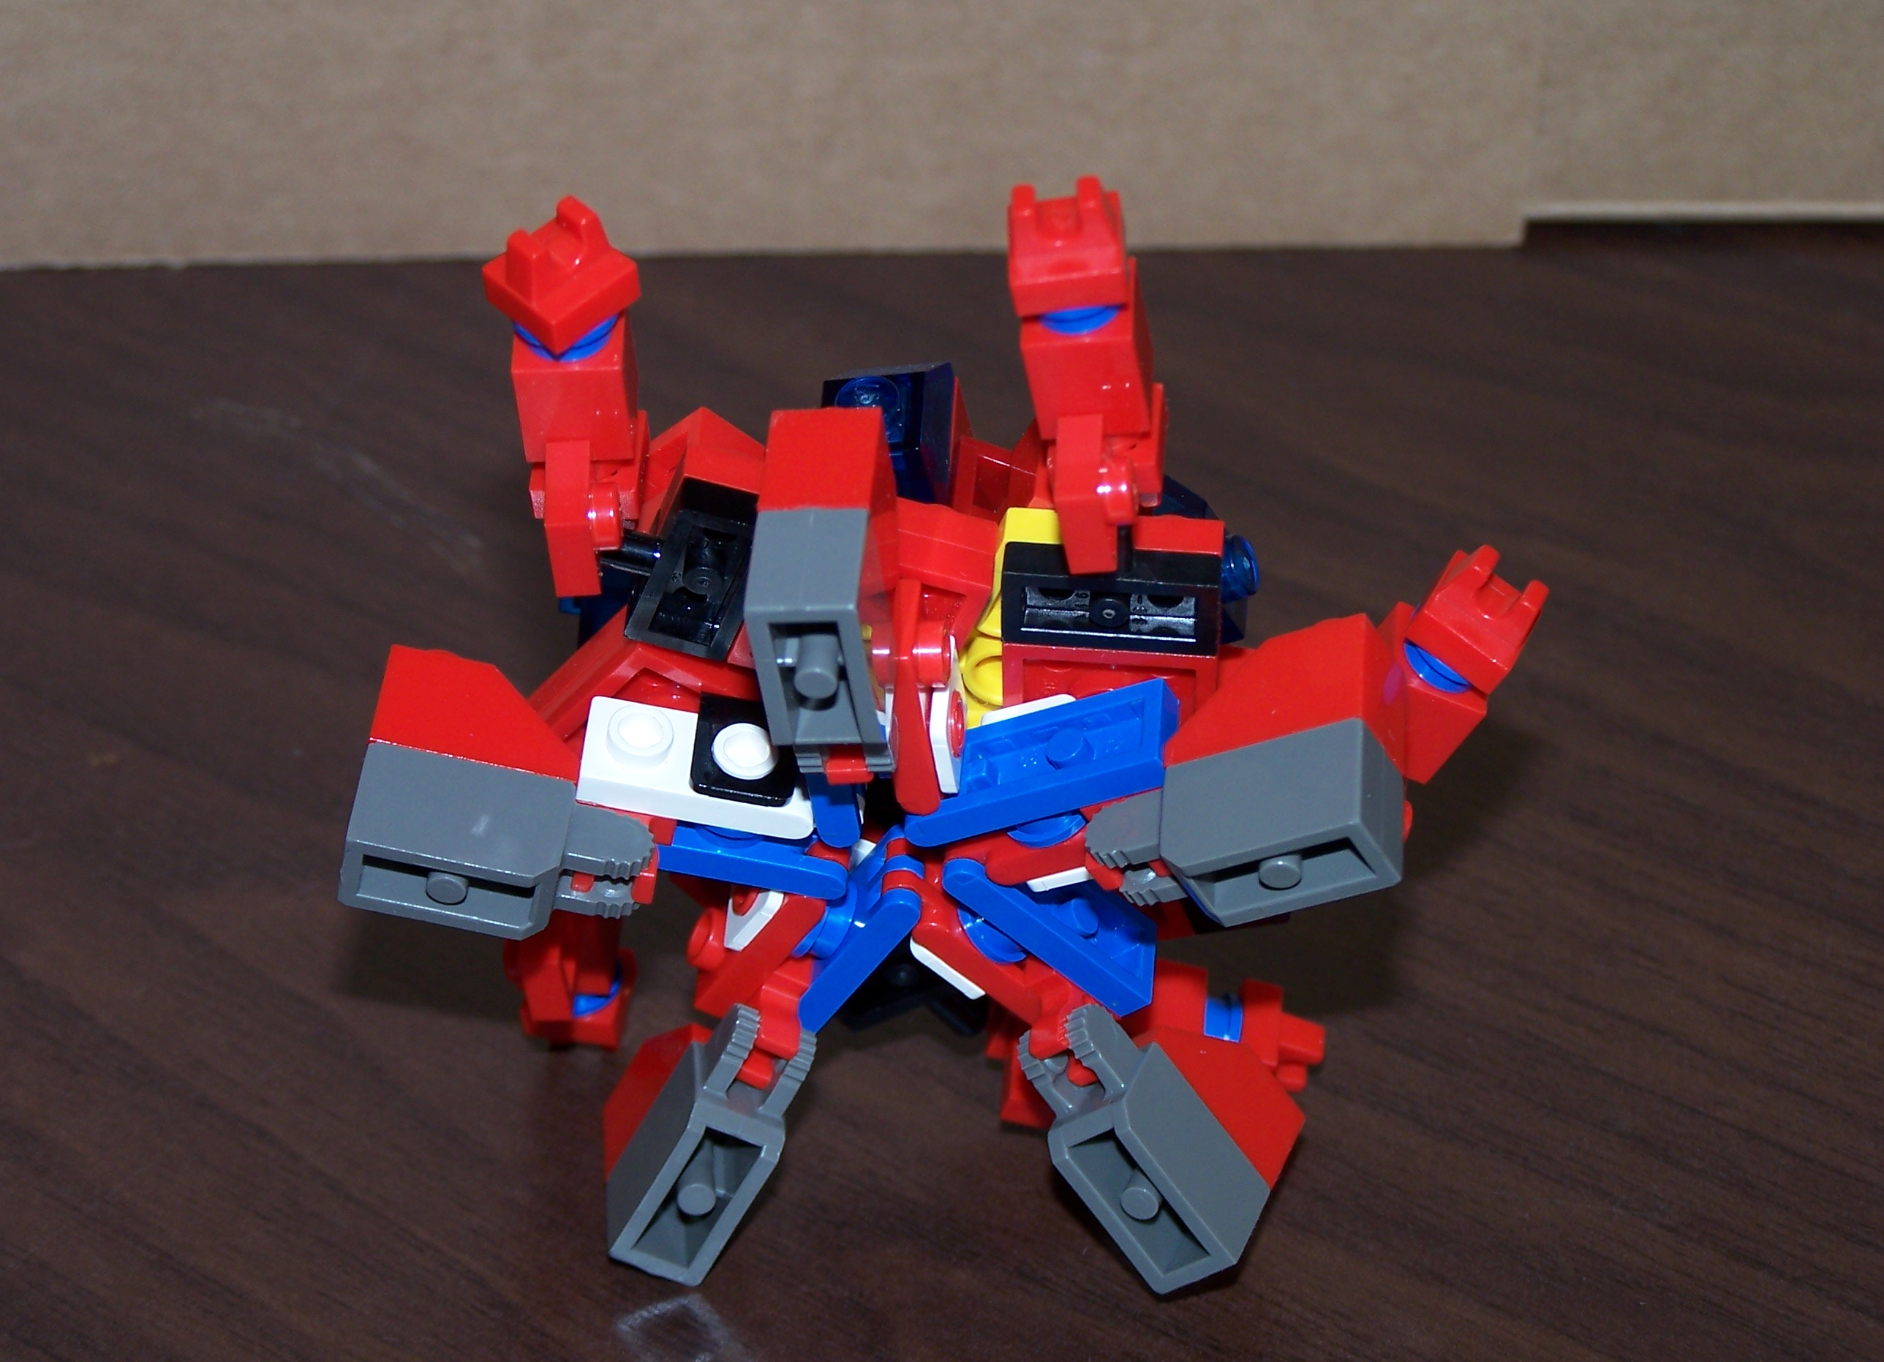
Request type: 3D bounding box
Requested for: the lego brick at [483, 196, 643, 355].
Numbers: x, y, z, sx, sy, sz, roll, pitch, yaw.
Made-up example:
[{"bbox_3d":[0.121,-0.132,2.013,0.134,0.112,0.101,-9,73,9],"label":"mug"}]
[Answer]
[{"bbox_3d":[-0.027,-0.030,0.363,0.008,0.008,0.008,-38,57,-25],"label":"lego brick"}]

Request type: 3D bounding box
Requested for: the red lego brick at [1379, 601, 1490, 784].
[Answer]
[{"bbox_3d":[0.037,0.001,0.397,0.008,0.010,0.008,21,47,-14],"label":"red lego brick"}]

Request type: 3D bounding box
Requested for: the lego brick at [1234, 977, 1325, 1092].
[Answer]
[{"bbox_3d":[0.029,0.030,0.433,0.007,0.008,0.008,18,9,-6],"label":"lego brick"}]

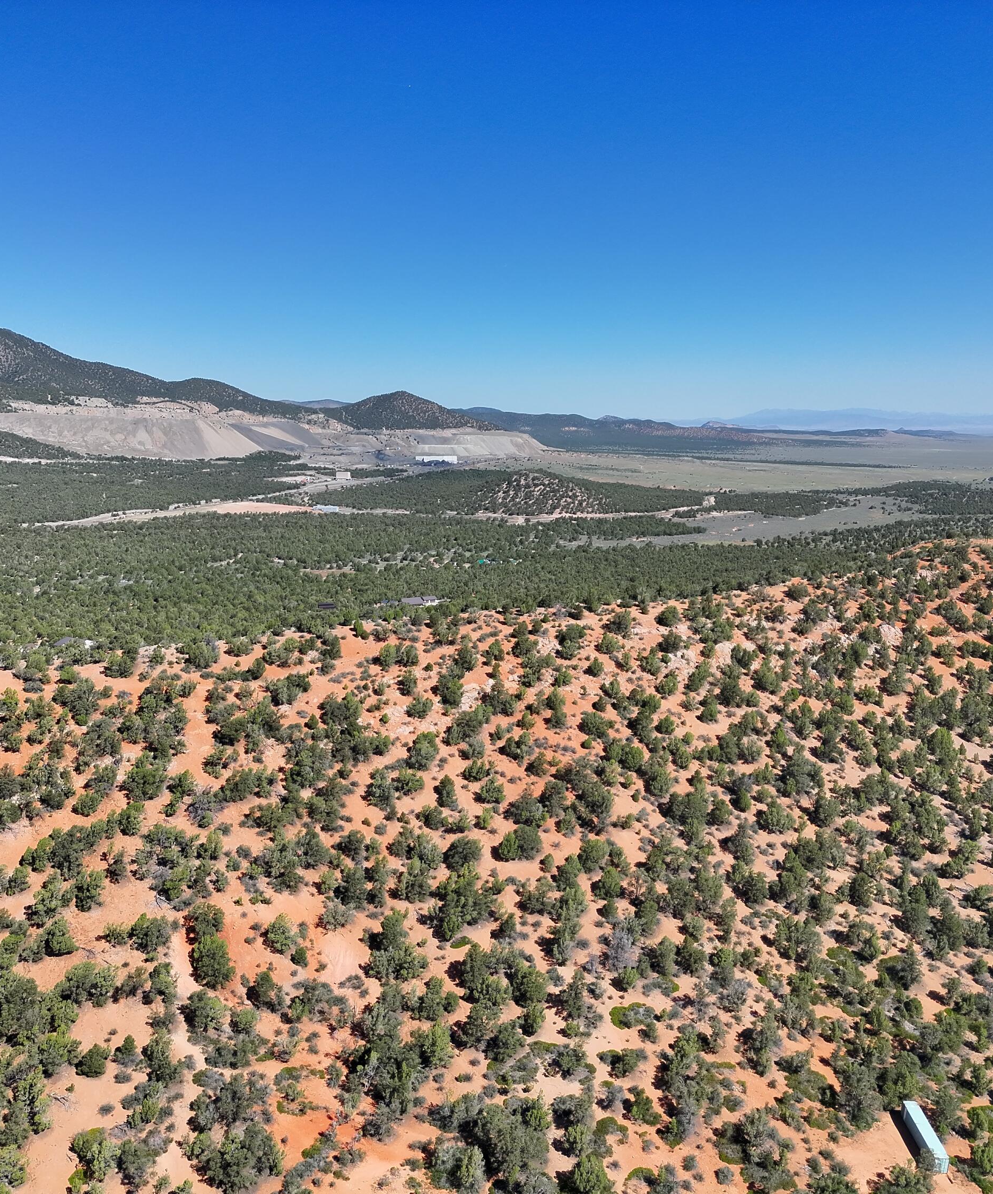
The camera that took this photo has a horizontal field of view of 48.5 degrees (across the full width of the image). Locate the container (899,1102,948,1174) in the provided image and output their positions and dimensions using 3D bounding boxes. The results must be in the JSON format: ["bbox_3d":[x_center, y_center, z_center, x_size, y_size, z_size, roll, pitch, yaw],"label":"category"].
[{"bbox_3d":[76.470,96.180,197.130,2.590,2.880,16.000,0,9,1],"label":"container"}]

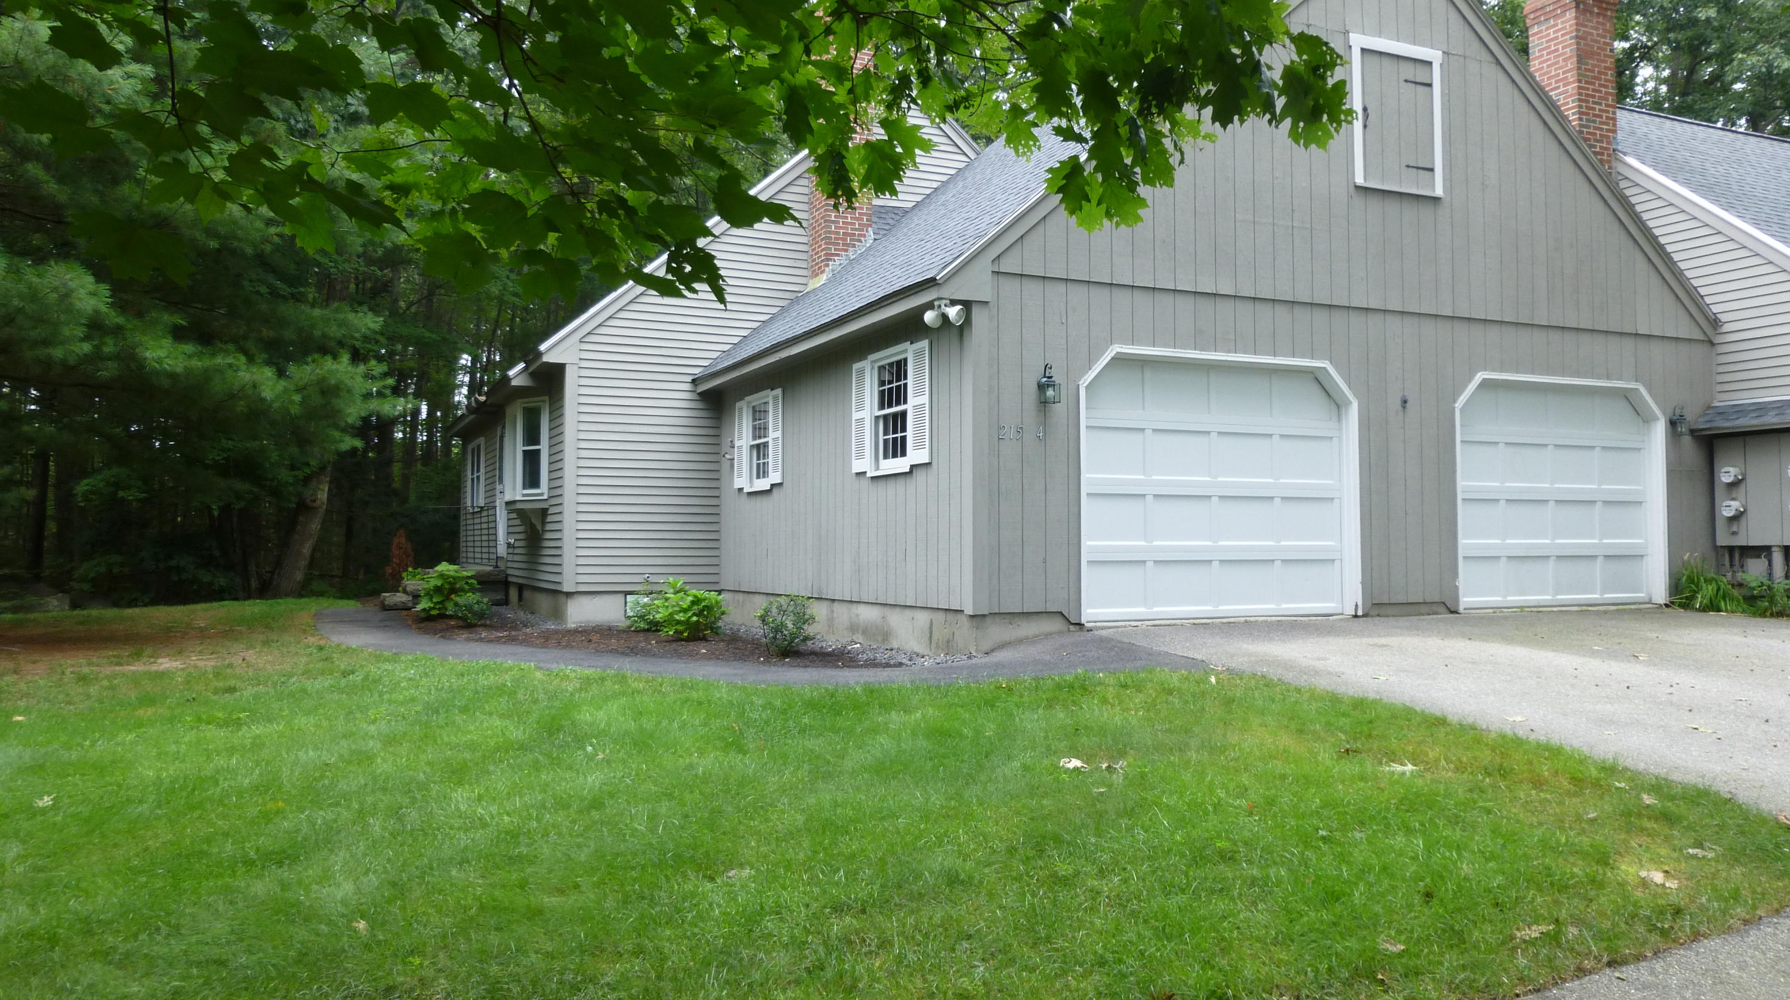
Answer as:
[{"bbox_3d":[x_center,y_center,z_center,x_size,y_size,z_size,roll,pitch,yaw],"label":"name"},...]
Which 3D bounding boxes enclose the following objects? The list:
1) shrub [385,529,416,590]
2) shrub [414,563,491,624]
[{"bbox_3d":[-8.222,1.007,21.500,0.480,1.050,0.480,1,-2,-21],"label":"shrub"},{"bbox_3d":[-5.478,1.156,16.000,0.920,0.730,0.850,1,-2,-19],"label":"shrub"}]

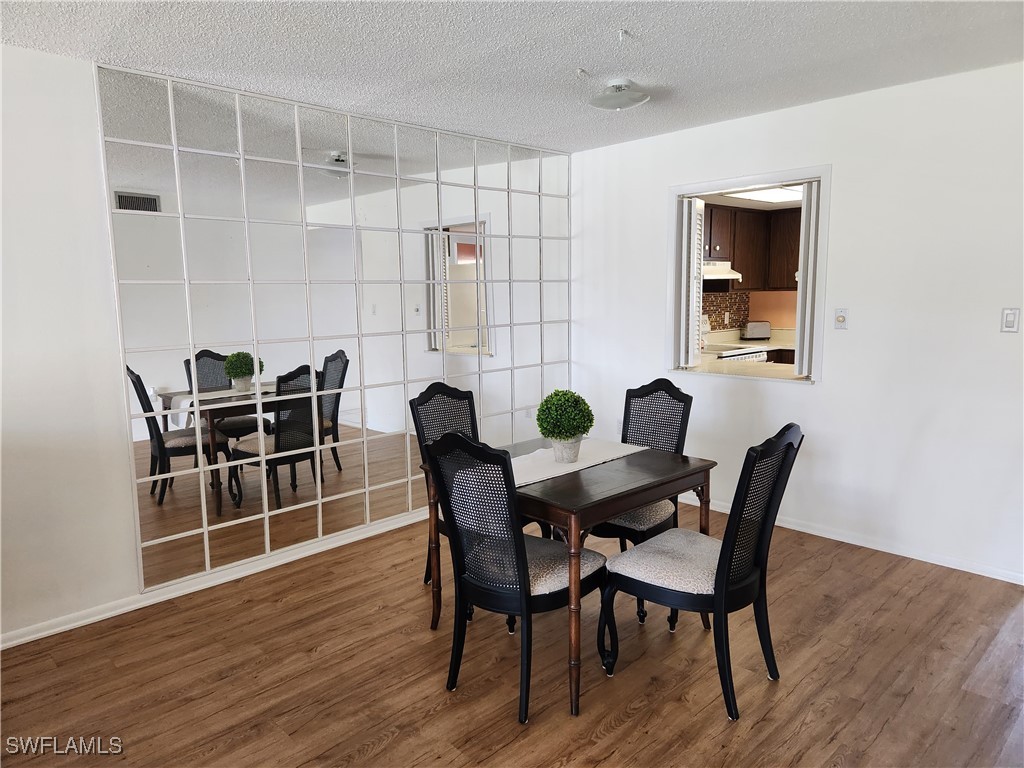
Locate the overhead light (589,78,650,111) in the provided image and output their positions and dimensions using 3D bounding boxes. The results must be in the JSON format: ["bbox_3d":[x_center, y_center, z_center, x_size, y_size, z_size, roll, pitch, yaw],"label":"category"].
[{"bbox_3d":[0.512,-1.390,3.298,0.300,0.140,0.300,-1,8,0],"label":"overhead light"}]

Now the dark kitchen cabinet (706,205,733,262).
[{"bbox_3d":[1.638,-1.335,6.066,0.750,0.488,0.325,-9,11,-44],"label":"dark kitchen cabinet"}]

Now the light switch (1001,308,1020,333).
[{"bbox_3d":[2.349,-0.299,3.209,0.012,0.114,0.070,-9,11,-44],"label":"light switch"}]

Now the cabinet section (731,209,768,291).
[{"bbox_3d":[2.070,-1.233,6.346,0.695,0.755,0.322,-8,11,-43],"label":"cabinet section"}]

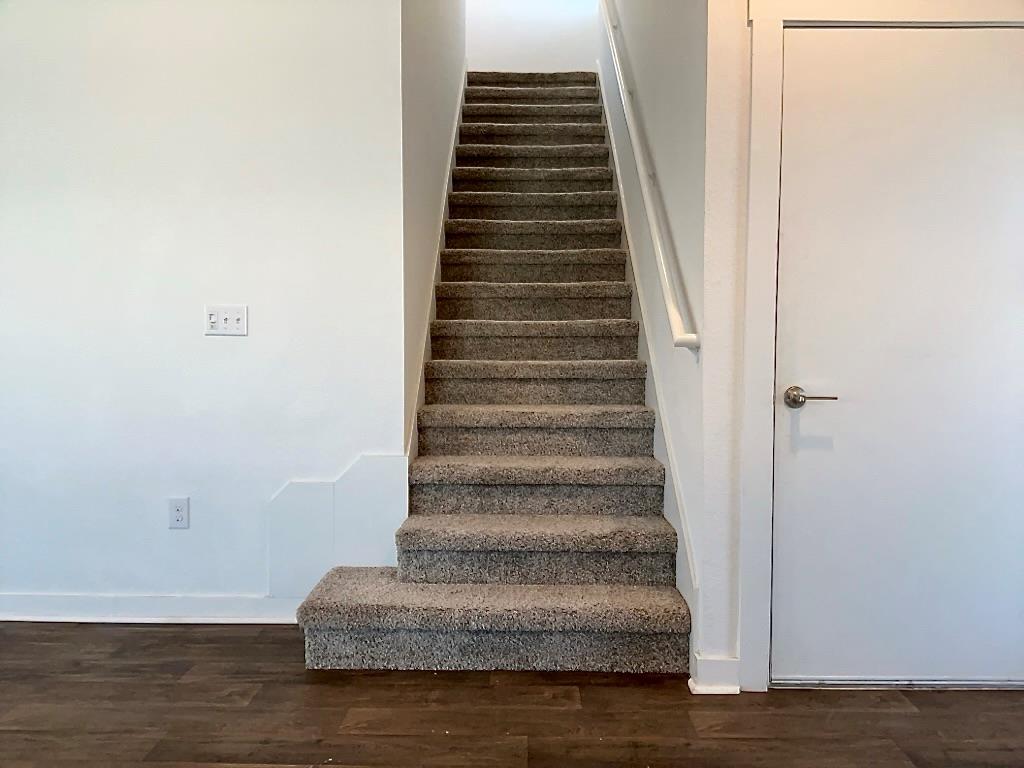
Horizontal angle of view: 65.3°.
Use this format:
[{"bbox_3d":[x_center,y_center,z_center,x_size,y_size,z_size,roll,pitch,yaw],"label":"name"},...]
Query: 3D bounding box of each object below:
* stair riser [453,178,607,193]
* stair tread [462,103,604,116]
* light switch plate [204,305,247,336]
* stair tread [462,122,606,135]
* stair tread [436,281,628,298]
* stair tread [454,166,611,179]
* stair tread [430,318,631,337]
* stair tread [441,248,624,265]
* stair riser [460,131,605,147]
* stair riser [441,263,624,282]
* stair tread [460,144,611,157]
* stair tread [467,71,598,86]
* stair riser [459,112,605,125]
[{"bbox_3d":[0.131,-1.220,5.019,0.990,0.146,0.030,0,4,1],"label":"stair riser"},{"bbox_3d":[0.145,-1.939,5.811,0.995,0.068,0.275,0,4,1],"label":"stair tread"},{"bbox_3d":[-1.074,-0.239,2.999,0.162,0.115,0.011,0,3,1],"label":"light switch plate"},{"bbox_3d":[0.139,-1.711,5.480,0.983,0.078,0.261,0,3,1],"label":"stair tread"},{"bbox_3d":[0.116,-0.478,4.176,0.995,0.068,0.275,0,4,1],"label":"stair tread"},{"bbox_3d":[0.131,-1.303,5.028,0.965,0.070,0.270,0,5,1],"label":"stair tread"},{"bbox_3d":[0.111,-0.272,3.877,0.983,0.078,0.261,0,3,1],"label":"stair tread"},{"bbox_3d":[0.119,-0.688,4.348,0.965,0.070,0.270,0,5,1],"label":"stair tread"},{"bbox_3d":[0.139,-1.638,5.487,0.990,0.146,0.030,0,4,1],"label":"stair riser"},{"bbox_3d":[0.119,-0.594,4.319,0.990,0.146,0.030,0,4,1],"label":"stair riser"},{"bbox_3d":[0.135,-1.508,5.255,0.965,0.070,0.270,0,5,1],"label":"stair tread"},{"bbox_3d":[0.151,-2.328,6.166,0.983,0.078,0.261,0,3,1],"label":"stair tread"},{"bbox_3d":[0.141,-1.815,5.617,0.983,0.115,0.025,0,3,1],"label":"stair riser"}]

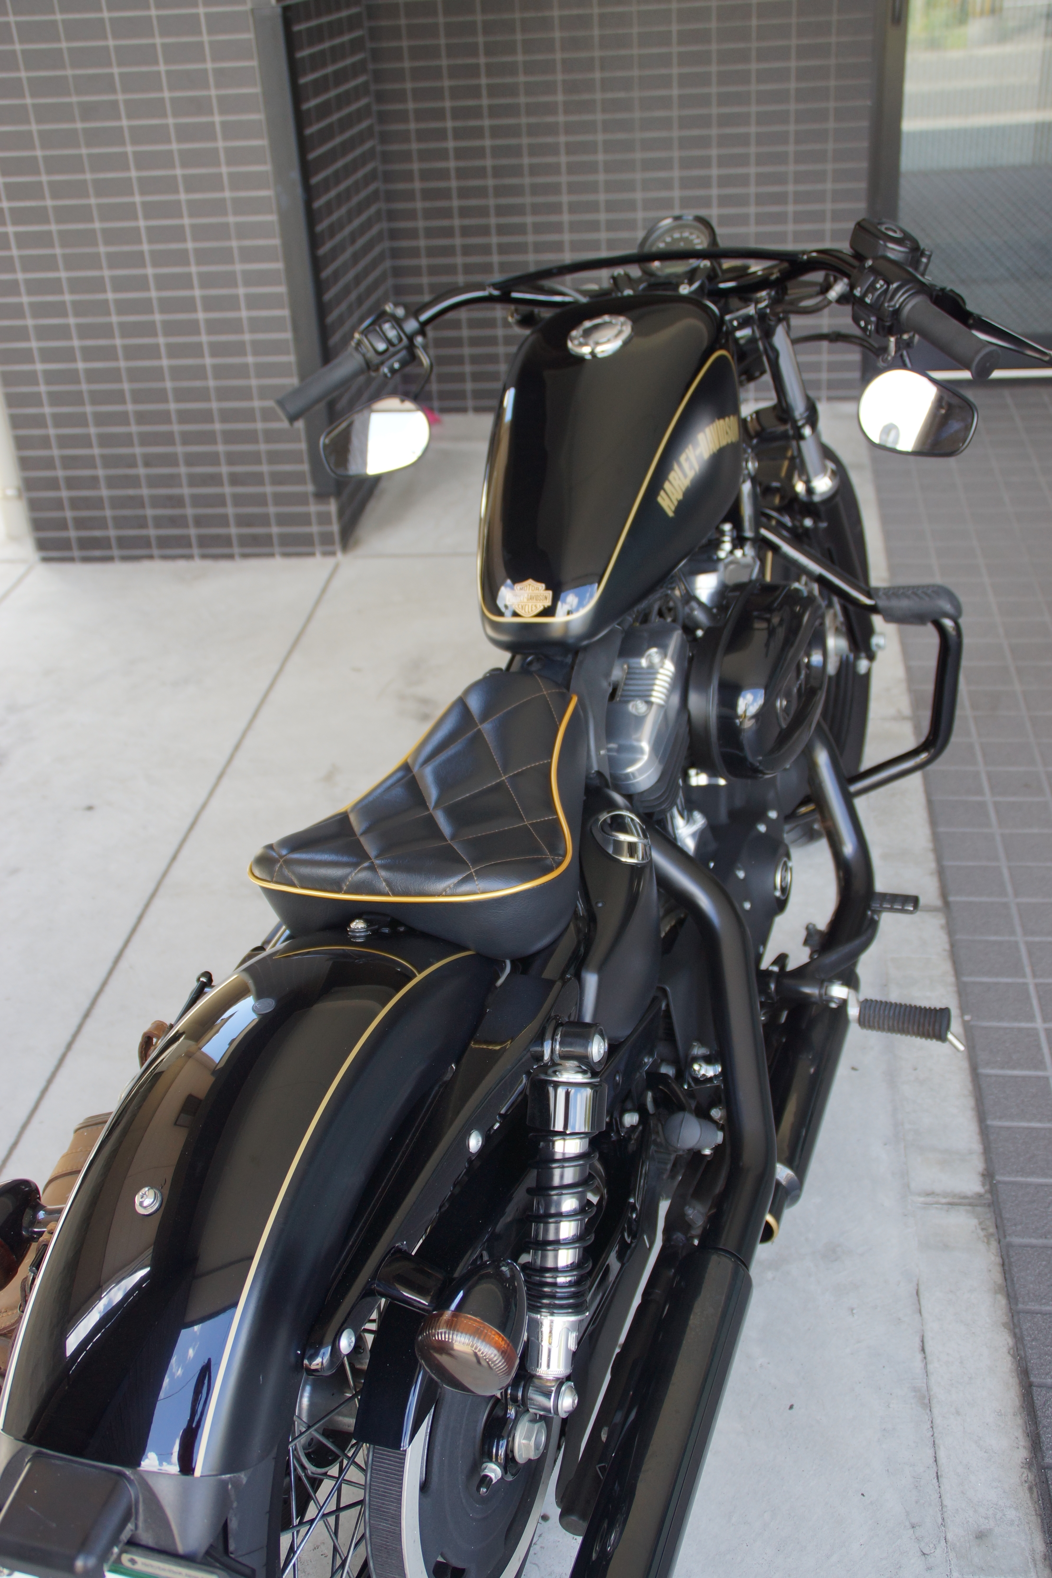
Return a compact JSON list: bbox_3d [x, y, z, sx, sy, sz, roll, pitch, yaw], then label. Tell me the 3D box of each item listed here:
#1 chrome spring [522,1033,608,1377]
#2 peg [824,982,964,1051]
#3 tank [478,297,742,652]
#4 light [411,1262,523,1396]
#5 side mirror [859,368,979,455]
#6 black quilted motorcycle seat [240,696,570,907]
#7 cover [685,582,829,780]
[{"bbox_3d":[0.032,0.328,1.258,0.064,0.285,0.064,3,-7,23],"label":"chrome spring"},{"bbox_3d":[0.393,0.244,1.689,0.140,0.060,0.045,2,30,24],"label":"peg"},{"bbox_3d":[0.073,-0.352,1.670,0.280,0.250,0.460,2,30,24],"label":"tank"},{"bbox_3d":[-0.031,0.337,1.000,0.068,0.068,0.090,2,30,24],"label":"light"},{"bbox_3d":[0.396,-0.383,1.602,0.130,0.088,0.032,16,27,29],"label":"side mirror"},{"bbox_3d":[-0.071,0.007,1.365,0.286,0.050,0.345,2,30,24],"label":"black quilted motorcycle seat"},{"bbox_3d":[0.259,-0.118,1.671,0.095,0.190,0.240,2,30,24],"label":"cover"}]

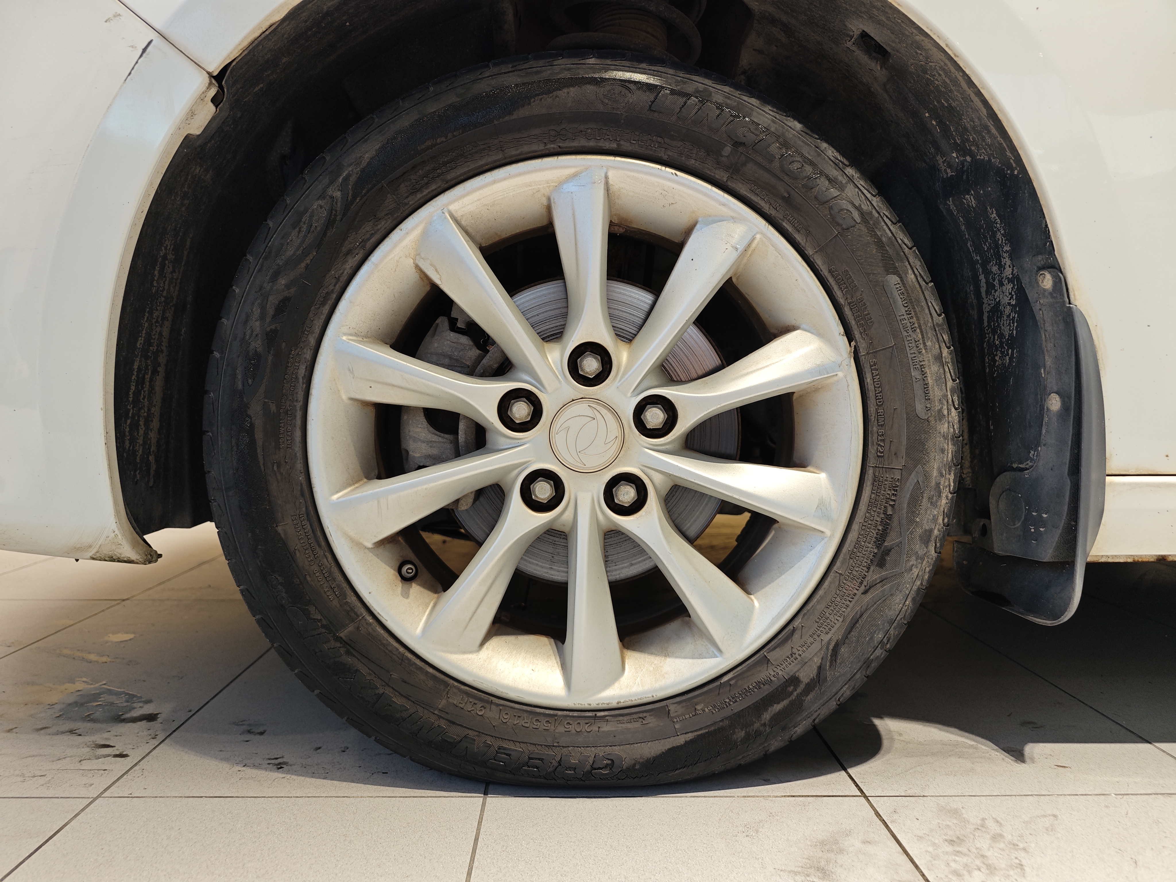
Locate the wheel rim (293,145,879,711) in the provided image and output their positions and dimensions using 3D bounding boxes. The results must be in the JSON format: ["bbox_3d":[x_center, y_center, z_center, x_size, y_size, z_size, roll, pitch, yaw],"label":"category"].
[{"bbox_3d":[-0.002,-0.009,0.714,0.443,0.443,0.183,0,3,-2],"label":"wheel rim"}]

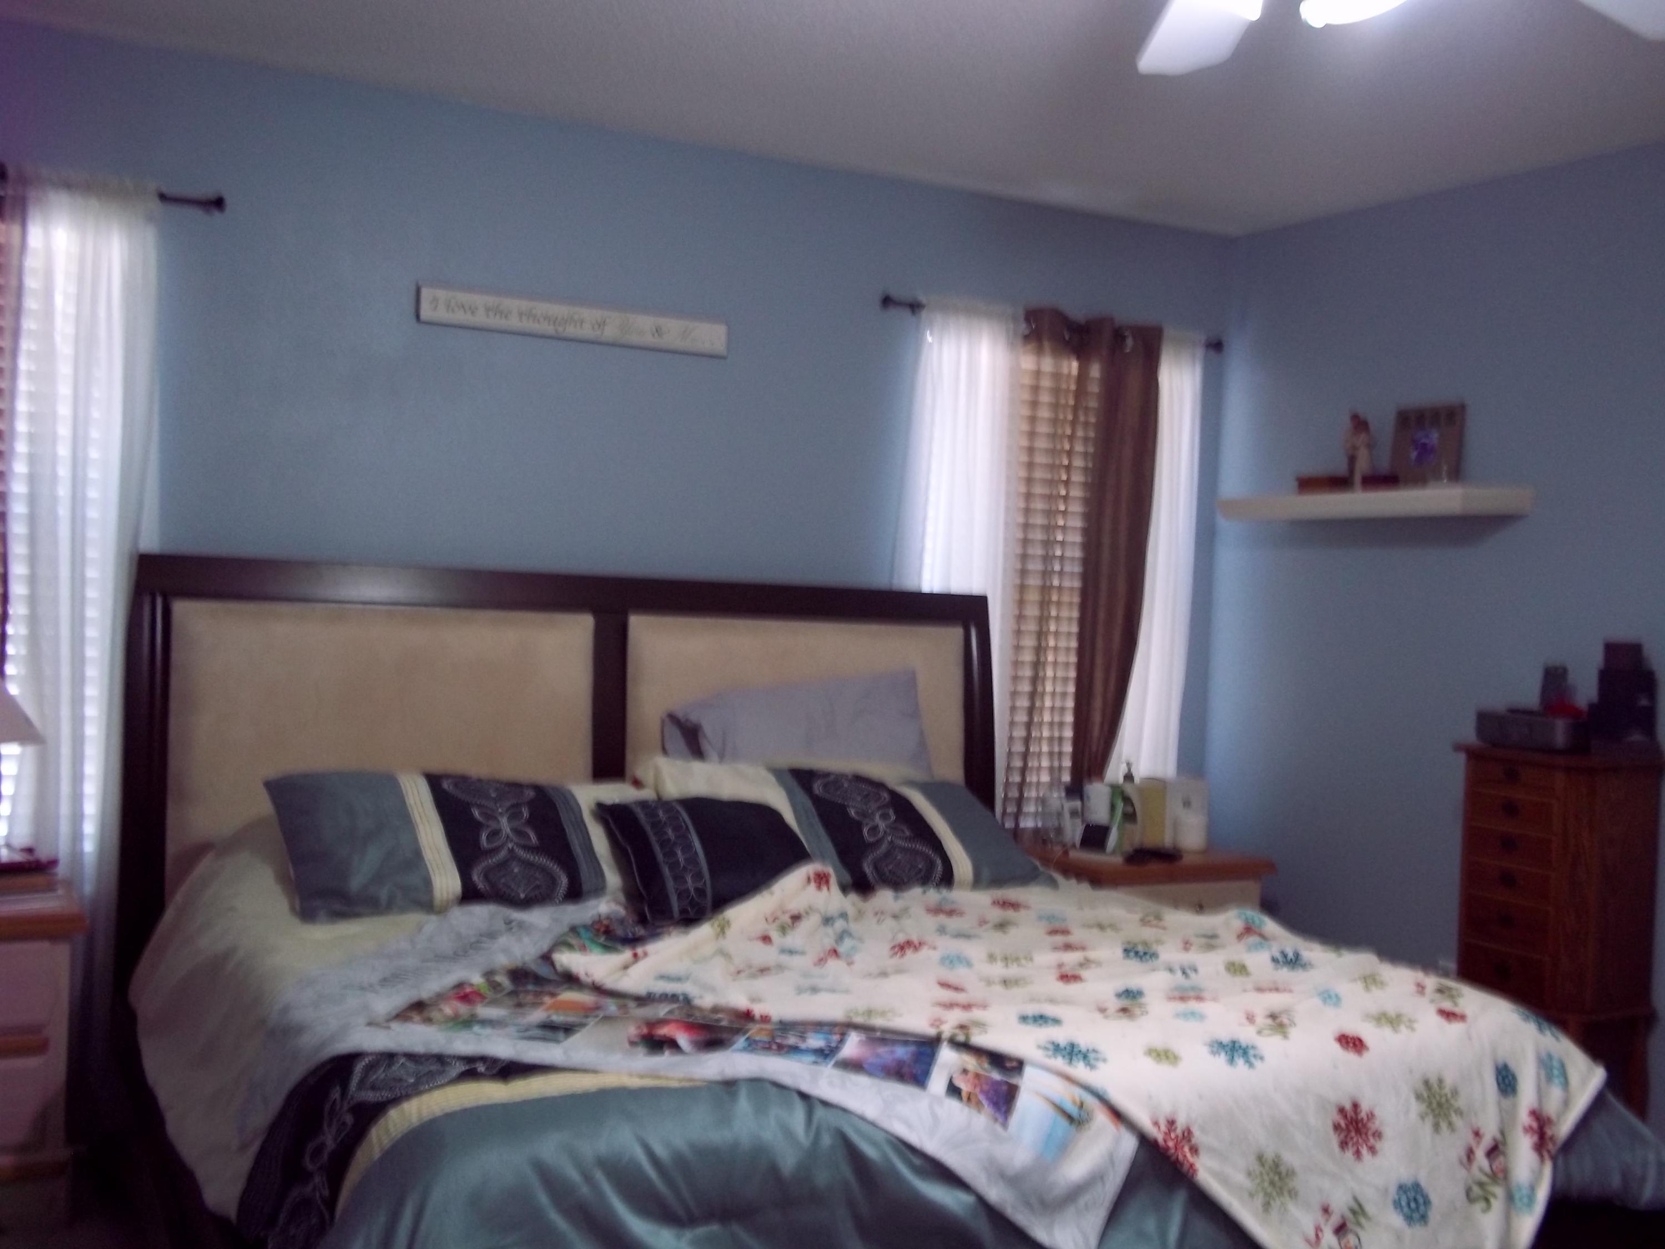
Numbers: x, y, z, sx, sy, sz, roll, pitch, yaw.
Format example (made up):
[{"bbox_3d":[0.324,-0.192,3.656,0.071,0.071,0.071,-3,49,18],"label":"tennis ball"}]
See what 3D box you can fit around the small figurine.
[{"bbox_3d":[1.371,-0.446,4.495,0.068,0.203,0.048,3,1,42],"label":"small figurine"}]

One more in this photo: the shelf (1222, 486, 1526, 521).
[{"bbox_3d":[1.405,-0.311,4.567,0.246,0.062,0.866,-1,3,-28],"label":"shelf"}]

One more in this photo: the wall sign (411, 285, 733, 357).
[{"bbox_3d":[-0.627,-0.741,4.272,0.790,0.087,0.030,2,1,-28],"label":"wall sign"}]

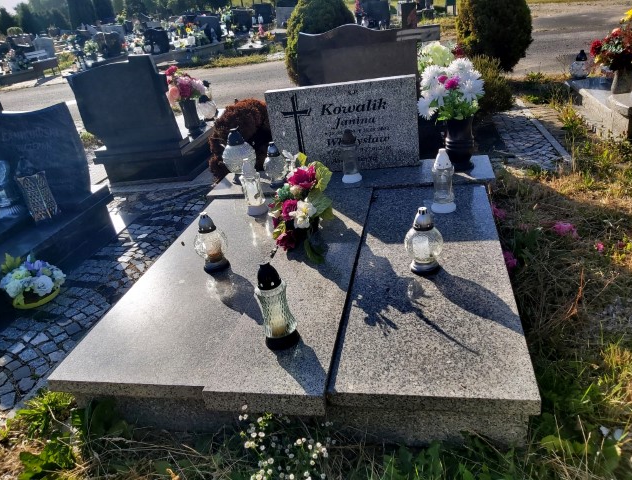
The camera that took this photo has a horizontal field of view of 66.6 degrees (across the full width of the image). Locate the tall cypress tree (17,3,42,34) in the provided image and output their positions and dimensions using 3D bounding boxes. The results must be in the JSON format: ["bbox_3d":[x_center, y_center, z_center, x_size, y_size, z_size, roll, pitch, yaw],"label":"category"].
[{"bbox_3d":[-24.695,-18.677,41.812,1.900,3.534,1.900,-2,28,14],"label":"tall cypress tree"}]

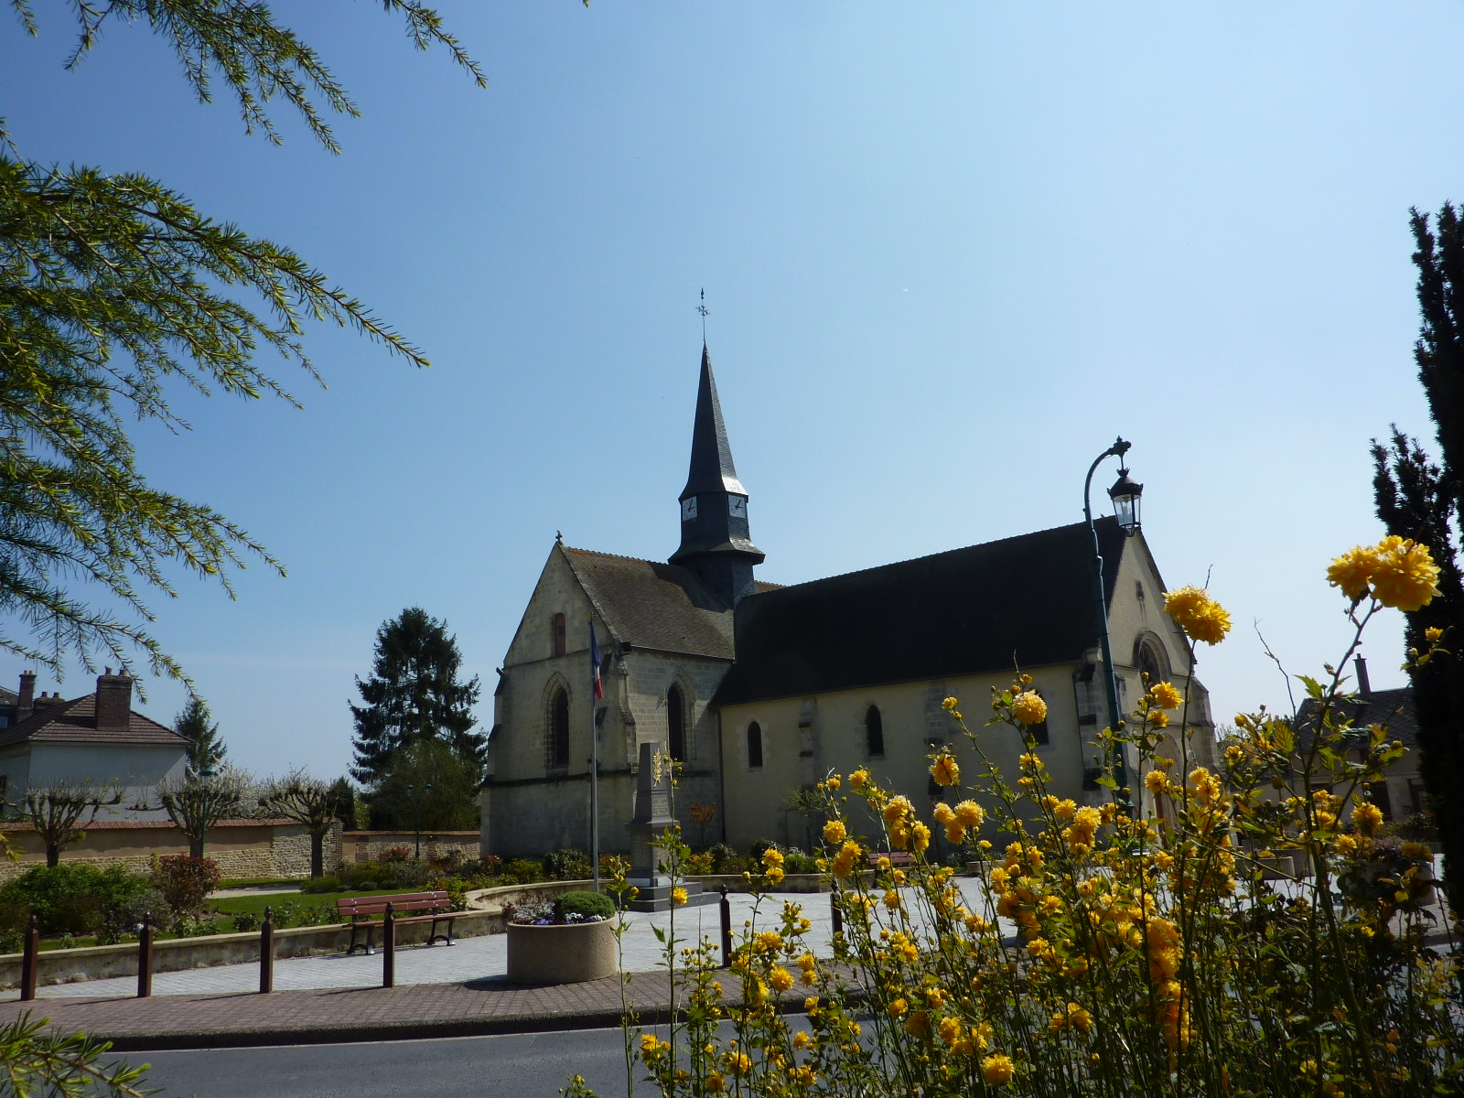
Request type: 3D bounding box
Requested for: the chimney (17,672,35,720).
[{"bbox_3d":[-35.404,7.424,53.043,0.714,2.525,0.643,5,-15,-27],"label":"chimney"}]

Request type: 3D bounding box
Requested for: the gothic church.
[{"bbox_3d":[3.010,0.419,41.639,26.781,22.120,16.590,-15,-17,41],"label":"gothic church"}]

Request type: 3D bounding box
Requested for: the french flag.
[{"bbox_3d":[-3.105,2.603,24.381,0.280,1.773,0.200,-3,-13,0],"label":"french flag"}]

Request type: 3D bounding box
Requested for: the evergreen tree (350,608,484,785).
[{"bbox_3d":[-17.489,9.962,59.497,7.500,13.492,7.500,-3,-13,0],"label":"evergreen tree"}]

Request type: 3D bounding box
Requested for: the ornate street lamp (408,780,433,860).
[{"bbox_3d":[-13.150,11.553,44.702,1.050,3.310,0.320,-2,-13,-5],"label":"ornate street lamp"}]

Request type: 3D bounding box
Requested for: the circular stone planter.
[{"bbox_3d":[-2.191,5.178,13.714,1.386,0.671,1.386,0,-14,-9],"label":"circular stone planter"}]

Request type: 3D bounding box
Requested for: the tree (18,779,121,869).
[{"bbox_3d":[-17.216,7.511,27.441,2.291,2.999,2.291,6,-16,-31],"label":"tree"}]

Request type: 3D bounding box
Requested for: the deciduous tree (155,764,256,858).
[{"bbox_3d":[-15.018,7.877,30.113,2.617,3.414,2.617,5,-15,-25],"label":"deciduous tree"}]

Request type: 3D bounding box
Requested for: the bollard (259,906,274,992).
[{"bbox_3d":[-5.873,5.061,13.371,0.128,1.032,0.128,-2,-13,-5],"label":"bollard"}]

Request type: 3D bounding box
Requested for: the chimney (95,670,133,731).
[{"bbox_3d":[-25.105,6.137,43.023,1.350,2.360,0.650,9,-17,-41],"label":"chimney"}]

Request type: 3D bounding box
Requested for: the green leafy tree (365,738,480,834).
[{"bbox_3d":[-15.267,12.325,52.191,5.663,5.889,5.663,2,-14,-16],"label":"green leafy tree"}]

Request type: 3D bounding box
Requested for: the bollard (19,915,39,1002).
[{"bbox_3d":[-8.848,5.166,13.382,0.128,1.047,0.128,-2,-13,-5],"label":"bollard"}]

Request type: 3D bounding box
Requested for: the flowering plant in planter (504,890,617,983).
[{"bbox_3d":[-2.222,4.992,13.741,1.500,1.020,1.500,-3,-13,0],"label":"flowering plant in planter"}]

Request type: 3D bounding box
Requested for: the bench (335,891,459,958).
[{"bbox_3d":[-5.135,5.932,16.666,1.912,0.805,0.641,11,-19,-43],"label":"bench"}]

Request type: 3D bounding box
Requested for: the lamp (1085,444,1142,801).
[{"bbox_3d":[5.387,1.852,14.202,0.500,6.859,1.280,2,-14,-16],"label":"lamp"}]

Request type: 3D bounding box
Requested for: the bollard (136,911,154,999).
[{"bbox_3d":[-7.308,5.067,13.203,0.120,0.999,0.120,0,-14,-6],"label":"bollard"}]

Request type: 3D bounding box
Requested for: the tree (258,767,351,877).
[{"bbox_3d":[-13.030,8.357,32.244,2.663,3.364,2.663,3,-15,-21],"label":"tree"}]

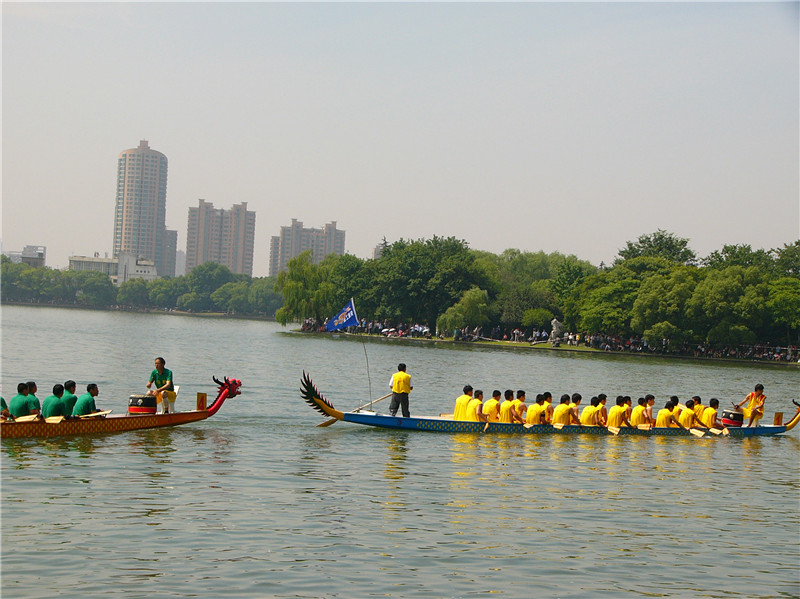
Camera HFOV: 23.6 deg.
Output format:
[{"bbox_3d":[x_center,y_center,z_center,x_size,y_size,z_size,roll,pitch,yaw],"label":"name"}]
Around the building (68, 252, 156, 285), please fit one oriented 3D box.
[{"bbox_3d":[-110.231,-9.394,735.000,33.000,17.500,18.000,3,0,-17],"label":"building"}]

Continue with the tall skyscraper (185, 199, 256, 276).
[{"bbox_3d":[-120.790,-31.630,1290.000,43.000,71.000,18.000,3,0,-18],"label":"tall skyscraper"}]

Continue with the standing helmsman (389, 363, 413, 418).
[{"bbox_3d":[0.045,2.751,57.500,0.620,1.680,0.420,3,0,20],"label":"standing helmsman"}]

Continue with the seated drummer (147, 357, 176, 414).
[{"bbox_3d":[-5.997,2.175,48.200,0.720,1.400,0.560,4,-1,-40],"label":"seated drummer"}]

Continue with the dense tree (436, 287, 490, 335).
[{"bbox_3d":[8.579,1.554,259.000,7.200,6.800,7.000,3,0,0],"label":"dense tree"}]

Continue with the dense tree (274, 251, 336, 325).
[{"bbox_3d":[-12.915,-1.367,262.000,8.500,10.700,8.500,3,0,0],"label":"dense tree"}]

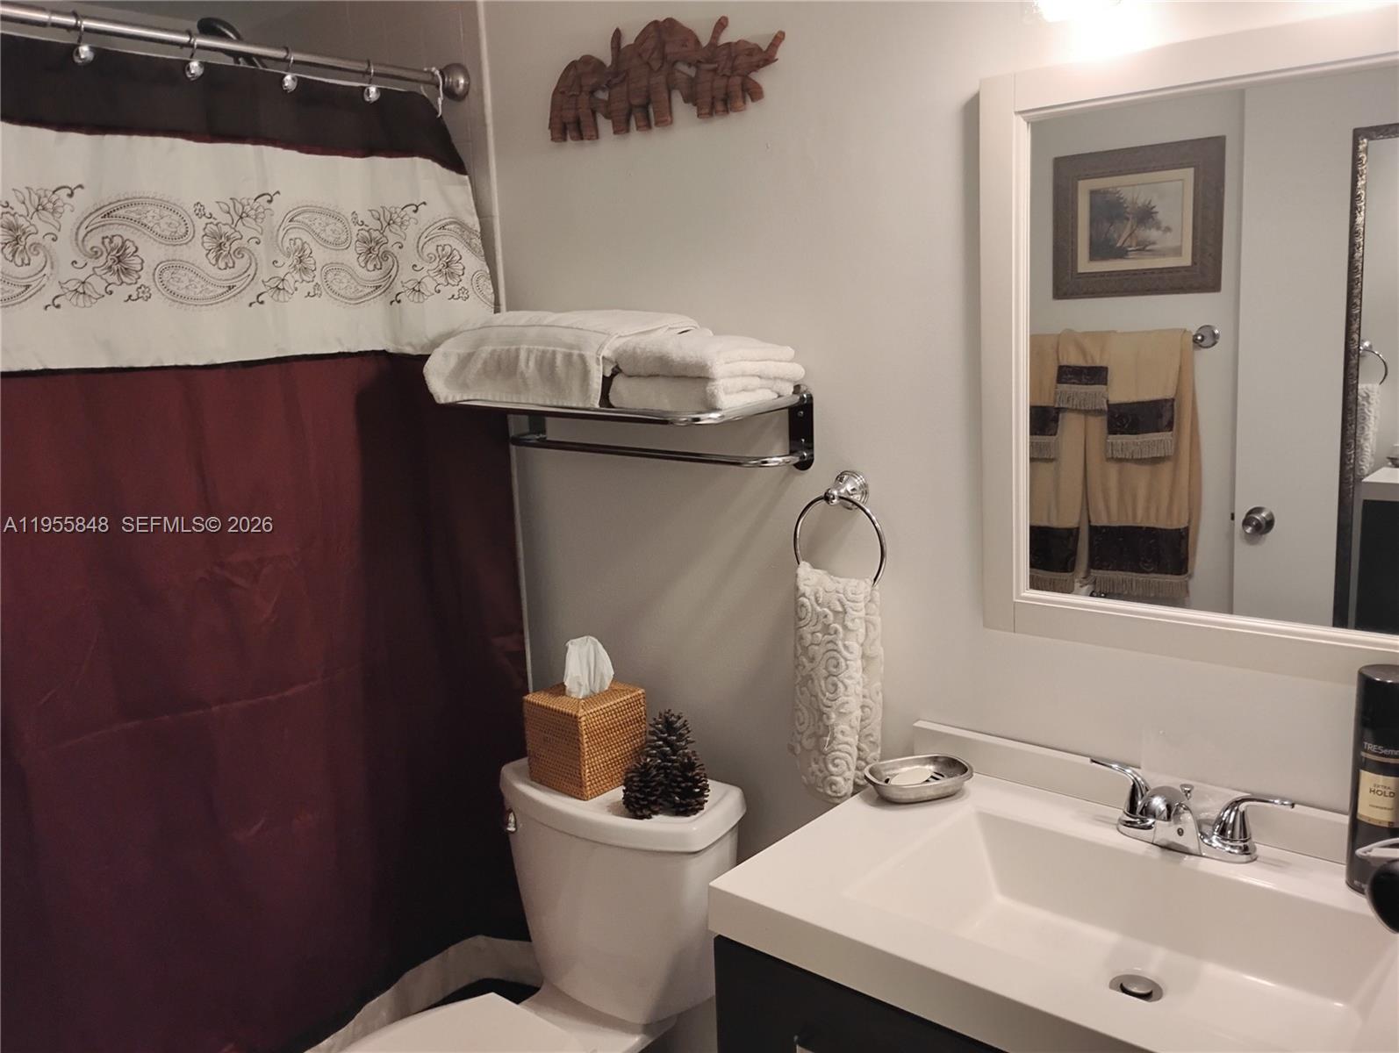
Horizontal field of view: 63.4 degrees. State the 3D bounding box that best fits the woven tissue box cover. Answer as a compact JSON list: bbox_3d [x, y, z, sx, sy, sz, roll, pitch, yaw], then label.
[{"bbox_3d":[-0.196,0.360,1.950,0.137,0.149,0.139,6,14,40],"label":"woven tissue box cover"}]

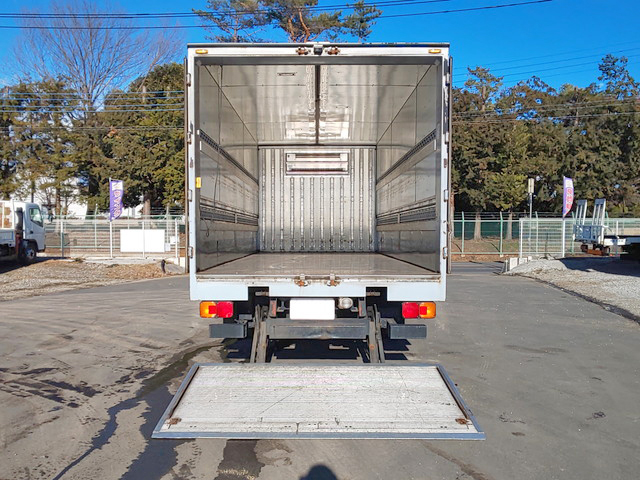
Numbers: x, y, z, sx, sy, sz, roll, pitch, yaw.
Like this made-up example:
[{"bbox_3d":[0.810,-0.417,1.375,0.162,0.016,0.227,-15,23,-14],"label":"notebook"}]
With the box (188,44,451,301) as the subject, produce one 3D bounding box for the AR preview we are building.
[{"bbox_3d":[-0.040,-0.670,5.210,2.350,2.350,3.700,0,2,-1],"label":"box"}]

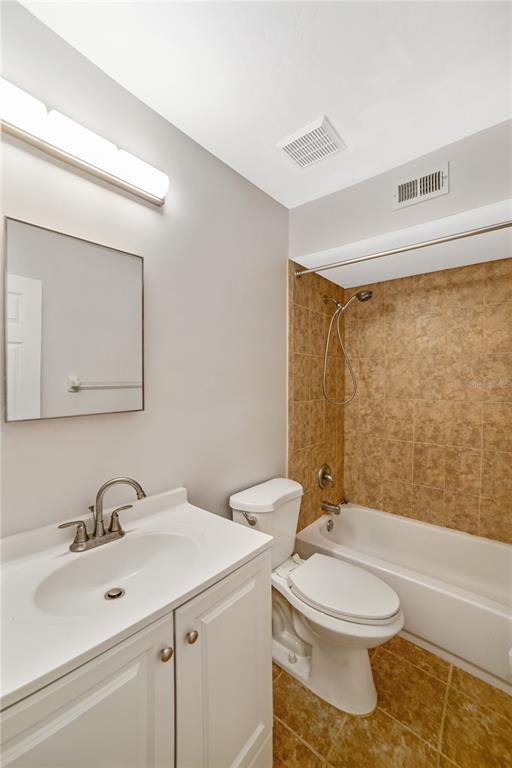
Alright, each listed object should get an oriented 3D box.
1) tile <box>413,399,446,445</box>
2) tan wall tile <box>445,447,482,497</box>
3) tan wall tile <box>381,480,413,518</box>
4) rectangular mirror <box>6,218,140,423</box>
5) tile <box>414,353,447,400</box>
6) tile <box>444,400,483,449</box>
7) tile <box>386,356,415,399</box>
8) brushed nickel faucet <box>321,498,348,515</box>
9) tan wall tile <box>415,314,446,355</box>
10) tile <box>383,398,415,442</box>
[{"bbox_3d":[1.253,0.278,2.150,0.205,0.305,0.010,1,1,41],"label":"tile"},{"bbox_3d":[1.389,0.579,2.001,0.200,0.306,0.010,0,0,37],"label":"tan wall tile"},{"bbox_3d":[1.064,0.854,2.246,0.200,0.245,0.010,0,0,37],"label":"tan wall tile"},{"bbox_3d":[-0.570,-0.187,0.995,0.022,0.586,0.413,1,1,41],"label":"rectangular mirror"},{"bbox_3d":[1.253,-0.035,2.145,0.205,0.322,0.010,1,1,41],"label":"tile"},{"bbox_3d":[1.392,0.270,1.997,0.200,0.306,0.010,0,0,37],"label":"tile"},{"bbox_3d":[1.071,-0.042,2.236,0.200,0.306,0.010,0,0,37],"label":"tile"},{"bbox_3d":[0.562,0.913,2.236,0.140,0.065,0.060,1,1,41],"label":"brushed nickel faucet"},{"bbox_3d":[1.253,-0.350,2.140,0.205,0.307,0.010,1,1,41],"label":"tan wall tile"},{"bbox_3d":[1.069,0.268,2.240,0.200,0.306,0.010,0,0,37],"label":"tile"}]

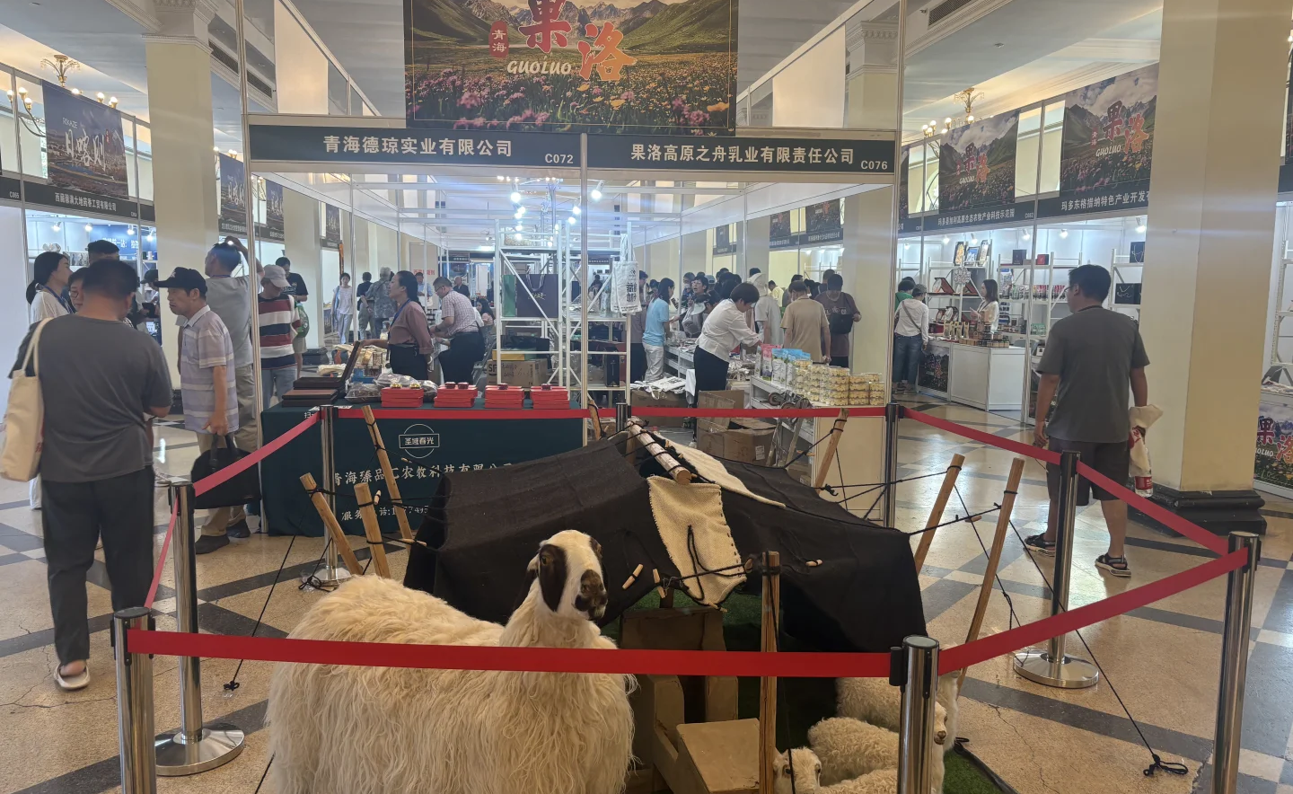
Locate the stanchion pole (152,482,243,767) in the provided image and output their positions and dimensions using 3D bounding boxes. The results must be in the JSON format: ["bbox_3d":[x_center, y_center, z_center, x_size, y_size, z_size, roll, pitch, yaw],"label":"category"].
[{"bbox_3d":[-1.504,0.735,3.187,0.320,0.912,0.320,0,7,-7],"label":"stanchion pole"}]

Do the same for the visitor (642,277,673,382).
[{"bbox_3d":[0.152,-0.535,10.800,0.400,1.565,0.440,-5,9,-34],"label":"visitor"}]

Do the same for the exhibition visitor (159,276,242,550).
[{"bbox_3d":[-2.561,0.058,5.680,0.490,1.620,0.430,7,10,44],"label":"exhibition visitor"}]

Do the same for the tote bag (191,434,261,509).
[{"bbox_3d":[-2.371,0.422,5.480,0.120,0.410,0.410,7,10,42],"label":"tote bag"}]

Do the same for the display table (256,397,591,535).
[{"bbox_3d":[-1.383,0.431,6.297,1.940,0.755,0.580,0,7,-7],"label":"display table"}]

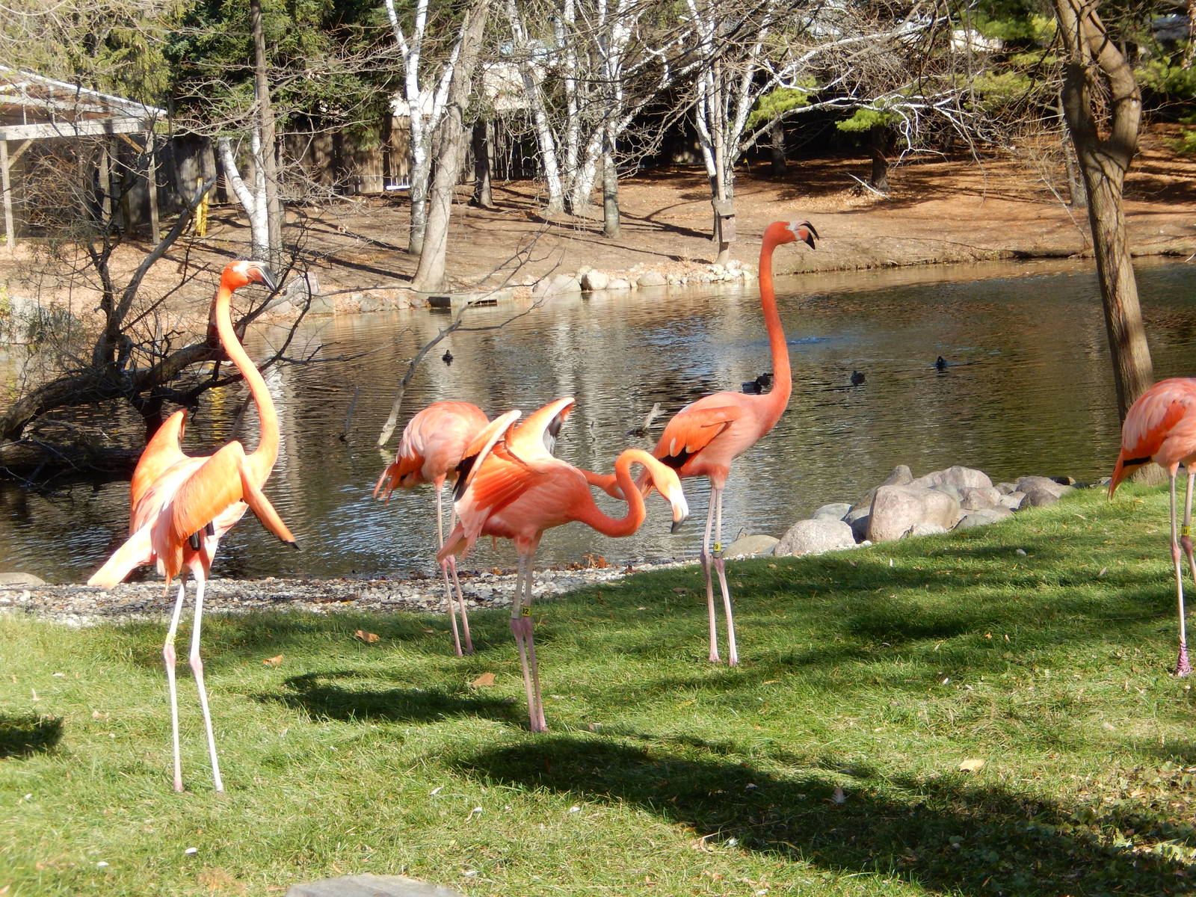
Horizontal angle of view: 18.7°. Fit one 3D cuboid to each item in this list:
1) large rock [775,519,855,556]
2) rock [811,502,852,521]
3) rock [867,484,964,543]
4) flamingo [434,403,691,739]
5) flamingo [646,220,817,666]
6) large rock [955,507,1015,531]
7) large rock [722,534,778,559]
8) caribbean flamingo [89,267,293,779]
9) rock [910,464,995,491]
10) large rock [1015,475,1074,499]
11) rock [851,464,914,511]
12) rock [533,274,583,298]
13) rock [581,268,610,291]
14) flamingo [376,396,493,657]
[{"bbox_3d":[0.967,0.401,16.150,0.345,0.165,0.280,-4,4,0],"label":"large rock"},{"bbox_3d":[1.110,0.310,17.200,0.200,0.120,0.180,-4,4,0],"label":"rock"},{"bbox_3d":[1.443,0.297,16.500,0.420,0.250,0.340,-4,4,0],"label":"rock"},{"bbox_3d":[-0.093,0.318,9.850,0.670,0.910,0.400,-1,4,18],"label":"flamingo"},{"bbox_3d":[0.410,-0.016,11.100,0.550,1.370,0.280,-2,4,0],"label":"flamingo"},{"bbox_3d":[1.642,0.303,15.400,0.260,0.115,0.200,-2,4,0],"label":"large rock"},{"bbox_3d":[0.636,0.411,15.200,0.240,0.110,0.180,-2,4,0],"label":"large rock"},{"bbox_3d":[-1.052,0.202,9.380,0.600,1.370,0.460,-8,6,-39],"label":"caribbean flamingo"},{"bbox_3d":[1.702,0.169,17.500,0.390,0.190,0.300,-4,4,0],"label":"rock"},{"bbox_3d":[2.214,0.195,18.000,0.280,0.130,0.240,-4,4,0],"label":"large rock"},{"bbox_3d":[1.255,0.182,15.900,0.290,0.240,0.240,-2,4,0],"label":"rock"},{"bbox_3d":[-0.576,-2.337,52.000,0.680,0.360,0.500,-2,4,0],"label":"rock"},{"bbox_3d":[-0.040,-2.411,52.000,0.400,0.320,0.340,-4,4,0],"label":"rock"},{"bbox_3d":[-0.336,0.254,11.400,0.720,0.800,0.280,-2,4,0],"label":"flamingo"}]

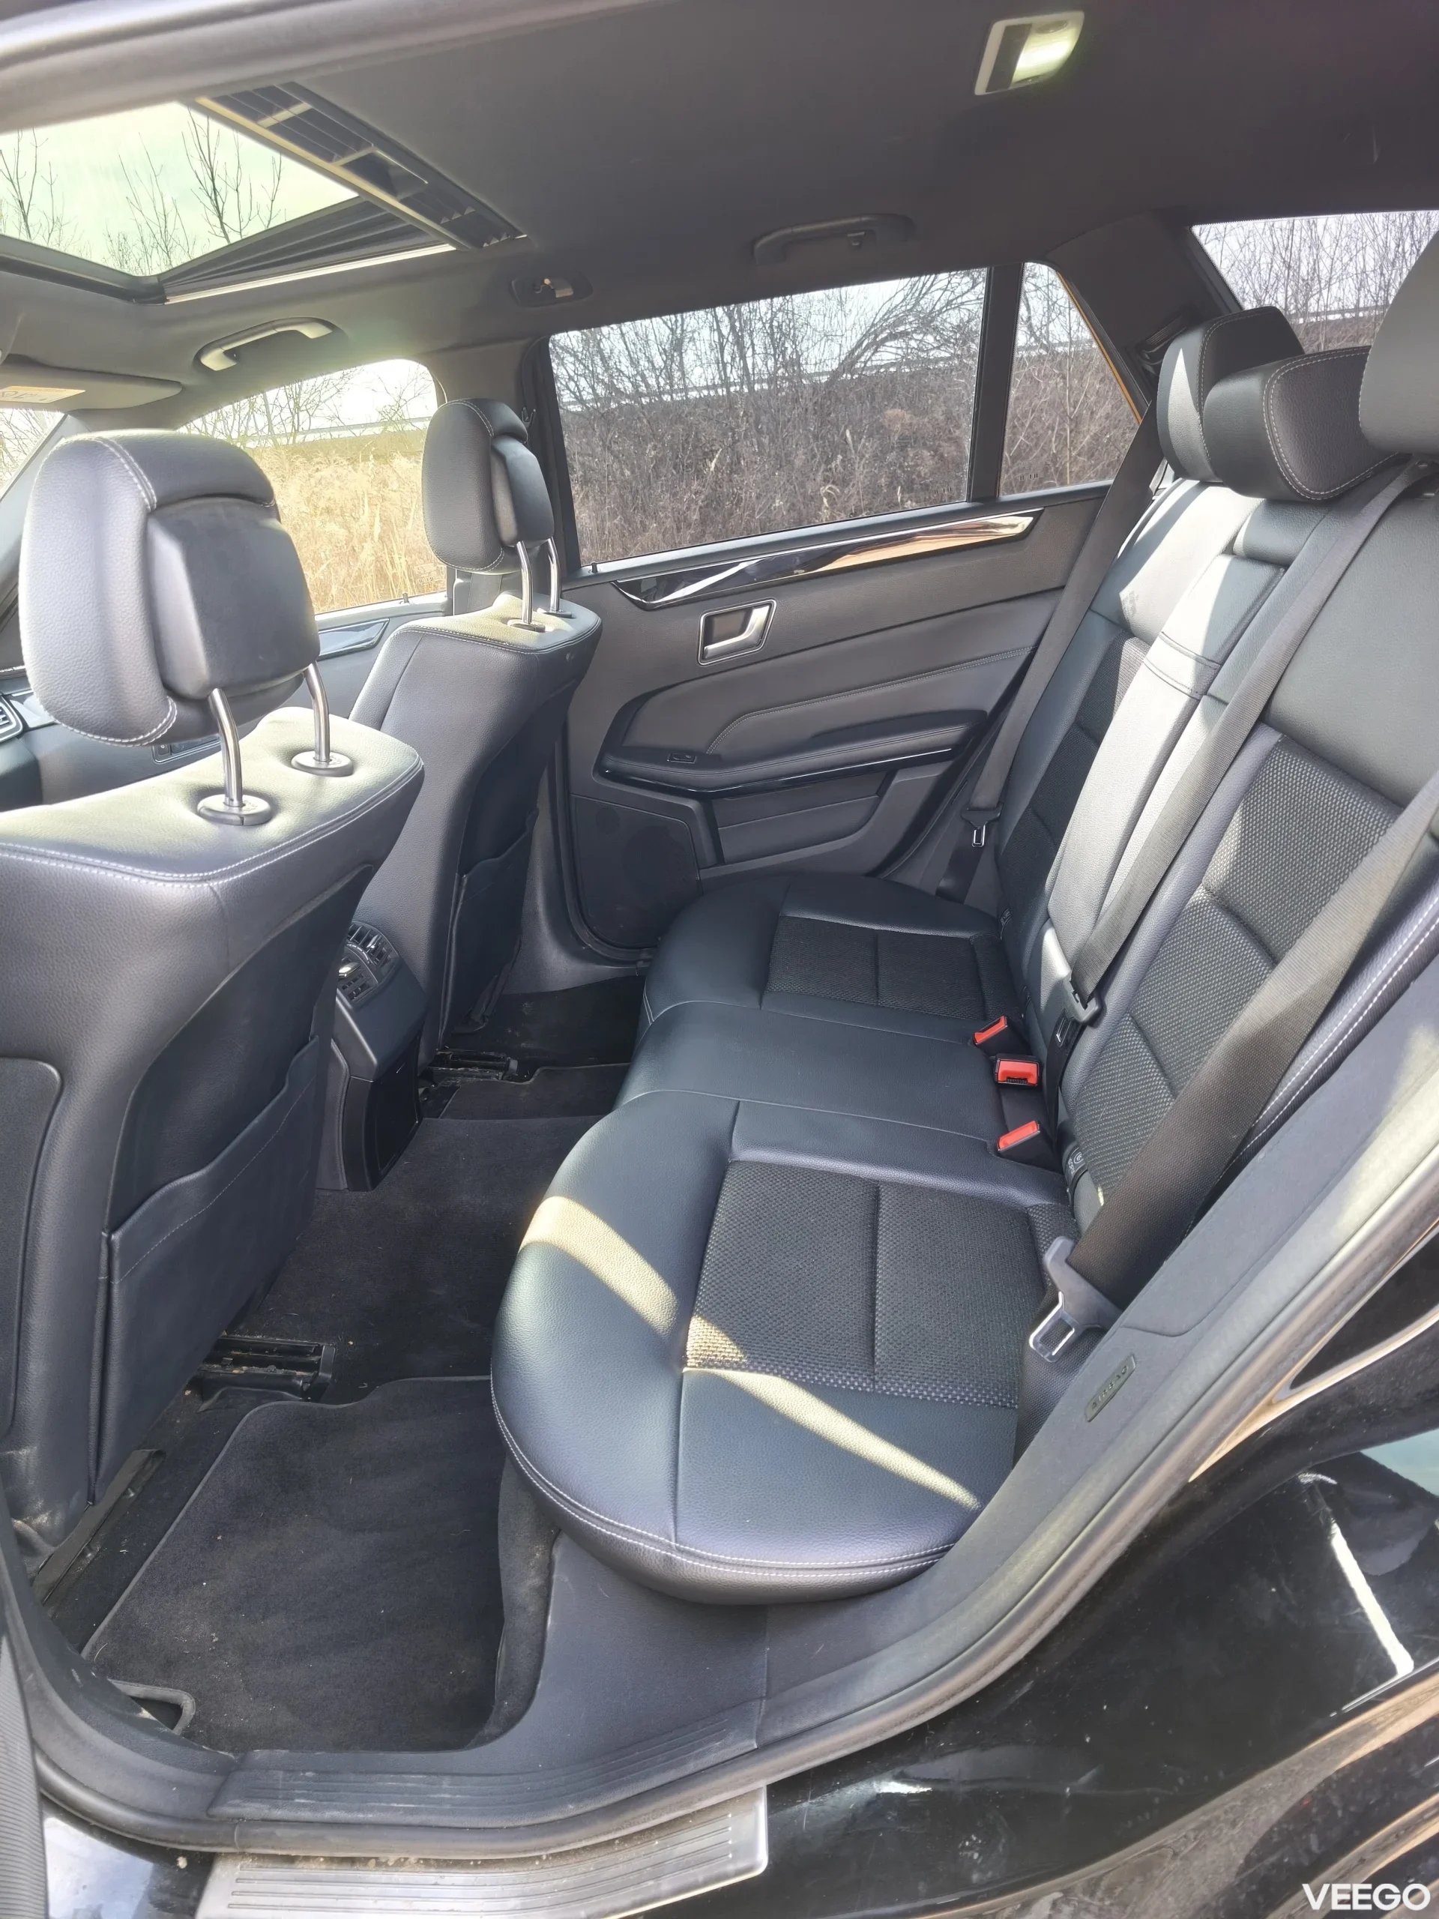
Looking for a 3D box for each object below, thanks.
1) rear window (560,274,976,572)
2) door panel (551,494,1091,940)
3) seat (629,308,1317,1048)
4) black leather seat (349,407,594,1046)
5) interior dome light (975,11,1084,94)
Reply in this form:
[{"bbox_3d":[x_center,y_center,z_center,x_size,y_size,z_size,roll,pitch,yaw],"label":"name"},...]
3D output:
[{"bbox_3d":[0.078,-0.769,1.857,0.610,0.360,0.025,-3,37,8],"label":"rear window"},{"bbox_3d":[0.178,-0.341,2.018,0.920,0.700,0.130,-3,20,8],"label":"door panel"},{"bbox_3d":[0.288,-0.318,1.658,0.840,0.850,0.540,-3,20,8],"label":"seat"},{"bbox_3d":[-0.592,-0.243,1.770,0.850,0.920,0.530,-3,20,8],"label":"black leather seat"},{"bbox_3d":[0.262,-0.761,1.067,0.080,0.025,0.160,-3,20,8],"label":"interior dome light"}]

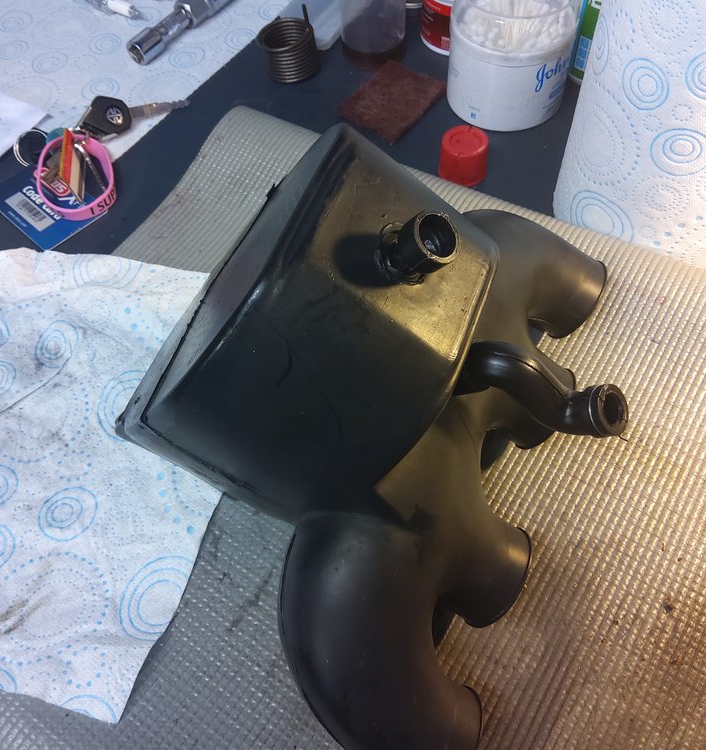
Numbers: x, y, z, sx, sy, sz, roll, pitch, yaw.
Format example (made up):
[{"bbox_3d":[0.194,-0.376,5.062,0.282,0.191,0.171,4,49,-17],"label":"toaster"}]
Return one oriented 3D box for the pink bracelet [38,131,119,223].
[{"bbox_3d":[-0.204,-0.146,0.557,0.056,0.015,0.074,-15,64,-10],"label":"pink bracelet"}]

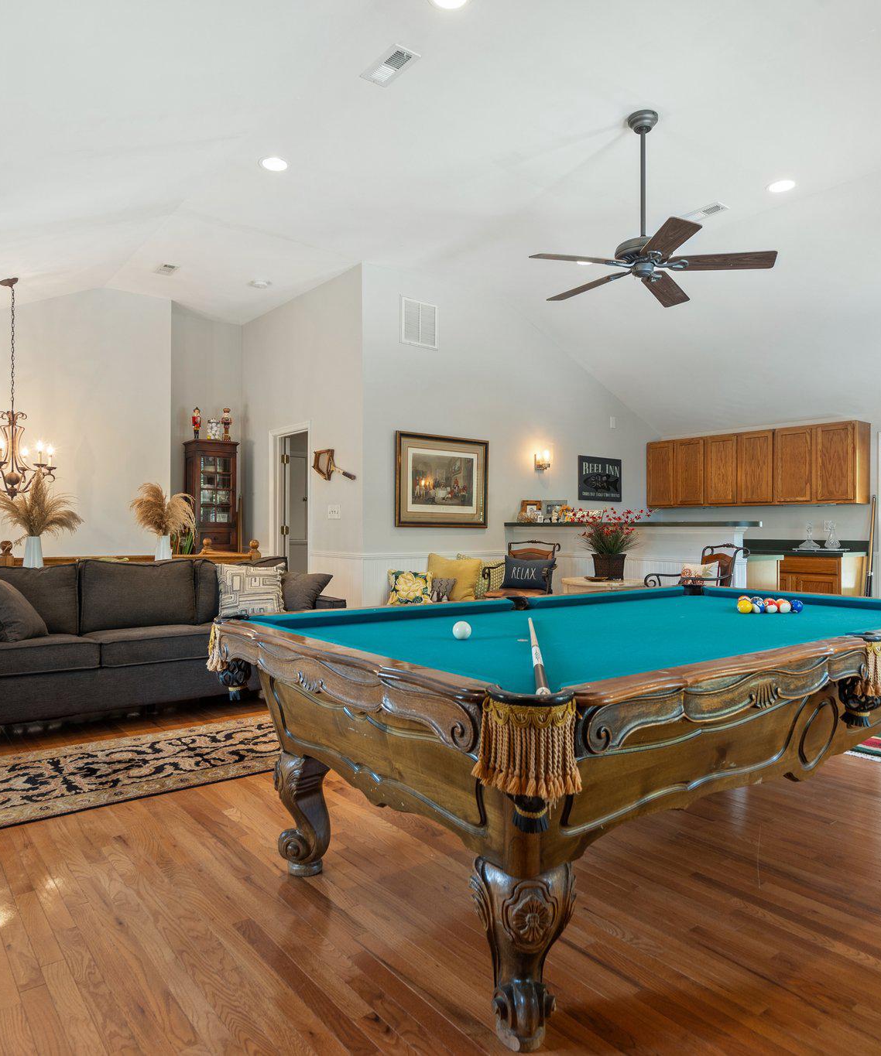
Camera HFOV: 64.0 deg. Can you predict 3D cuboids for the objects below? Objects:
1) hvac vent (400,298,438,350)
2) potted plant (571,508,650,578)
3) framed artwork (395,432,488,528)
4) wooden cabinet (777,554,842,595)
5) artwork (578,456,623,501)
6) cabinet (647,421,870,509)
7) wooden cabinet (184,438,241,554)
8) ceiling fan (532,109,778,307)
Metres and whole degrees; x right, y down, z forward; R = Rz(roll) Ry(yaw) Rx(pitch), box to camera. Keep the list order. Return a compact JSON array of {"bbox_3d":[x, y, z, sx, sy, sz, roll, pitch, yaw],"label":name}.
[{"bbox_3d":[-0.172,-1.770,6.098,0.400,0.400,0.025,0,0,-39],"label":"hvac vent"},{"bbox_3d":[1.200,0.105,5.000,0.500,0.530,0.560,0,0,-39],"label":"potted plant"},{"bbox_3d":[0.050,-0.405,6.257,1.050,0.820,0.040,0,0,-39],"label":"framed artwork"},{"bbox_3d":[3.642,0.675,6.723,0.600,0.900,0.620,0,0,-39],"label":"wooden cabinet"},{"bbox_3d":[1.745,-0.527,7.633,0.720,0.455,0.025,0,0,-39],"label":"artwork"},{"bbox_3d":[3.210,-0.599,7.376,0.320,0.762,2.220,0,0,-39],"label":"cabinet"},{"bbox_3d":[-2.350,0.126,7.236,0.480,2.000,0.340,0,0,-39],"label":"wooden cabinet"},{"bbox_3d":[1.103,-1.823,3.844,1.300,0.915,1.300,0,0,-39],"label":"ceiling fan"}]

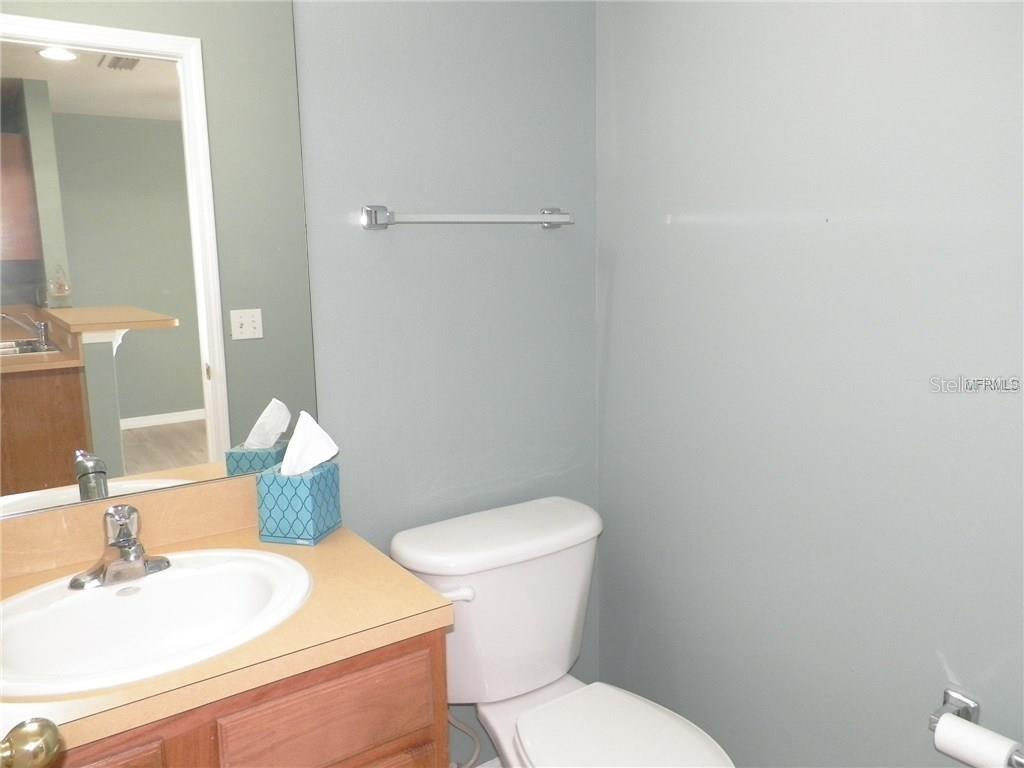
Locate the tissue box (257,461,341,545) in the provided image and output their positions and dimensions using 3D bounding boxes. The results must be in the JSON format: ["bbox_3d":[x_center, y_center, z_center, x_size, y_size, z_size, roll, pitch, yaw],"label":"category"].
[{"bbox_3d":[-0.399,0.221,1.399,0.109,0.129,0.109,1,9,14],"label":"tissue box"}]

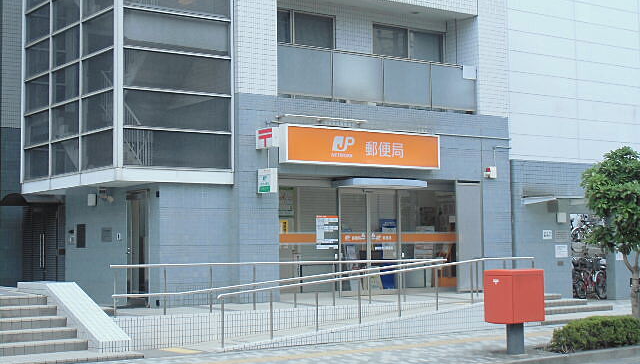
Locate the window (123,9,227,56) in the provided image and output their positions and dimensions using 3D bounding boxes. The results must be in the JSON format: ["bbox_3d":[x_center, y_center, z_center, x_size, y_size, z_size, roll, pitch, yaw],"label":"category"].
[{"bbox_3d":[-2.660,-2.789,19.857,2.240,0.690,0.100,2,-5,-36],"label":"window"}]

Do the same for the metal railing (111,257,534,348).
[{"bbox_3d":[0.494,1.964,17.939,8.350,1.260,1.450,2,-5,-40],"label":"metal railing"}]

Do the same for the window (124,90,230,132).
[{"bbox_3d":[-2.641,-1.318,19.761,2.240,0.690,0.100,2,-5,-36],"label":"window"}]

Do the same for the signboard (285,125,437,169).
[{"bbox_3d":[0.901,-0.680,21.891,4.000,0.740,0.310,2,-5,-36],"label":"signboard"}]

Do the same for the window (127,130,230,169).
[{"bbox_3d":[-2.631,-0.594,19.713,2.240,0.690,0.100,2,-5,-36],"label":"window"}]

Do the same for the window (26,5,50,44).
[{"bbox_3d":[-5.952,-3.318,22.292,0.100,0.690,1.380,2,-5,-36],"label":"window"}]

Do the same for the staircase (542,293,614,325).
[{"bbox_3d":[5.051,2.579,22.007,3.100,0.520,1.450,2,-5,-40],"label":"staircase"}]

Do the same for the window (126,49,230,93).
[{"bbox_3d":[-2.650,-2.051,19.808,2.240,0.690,0.100,2,-5,-36],"label":"window"}]

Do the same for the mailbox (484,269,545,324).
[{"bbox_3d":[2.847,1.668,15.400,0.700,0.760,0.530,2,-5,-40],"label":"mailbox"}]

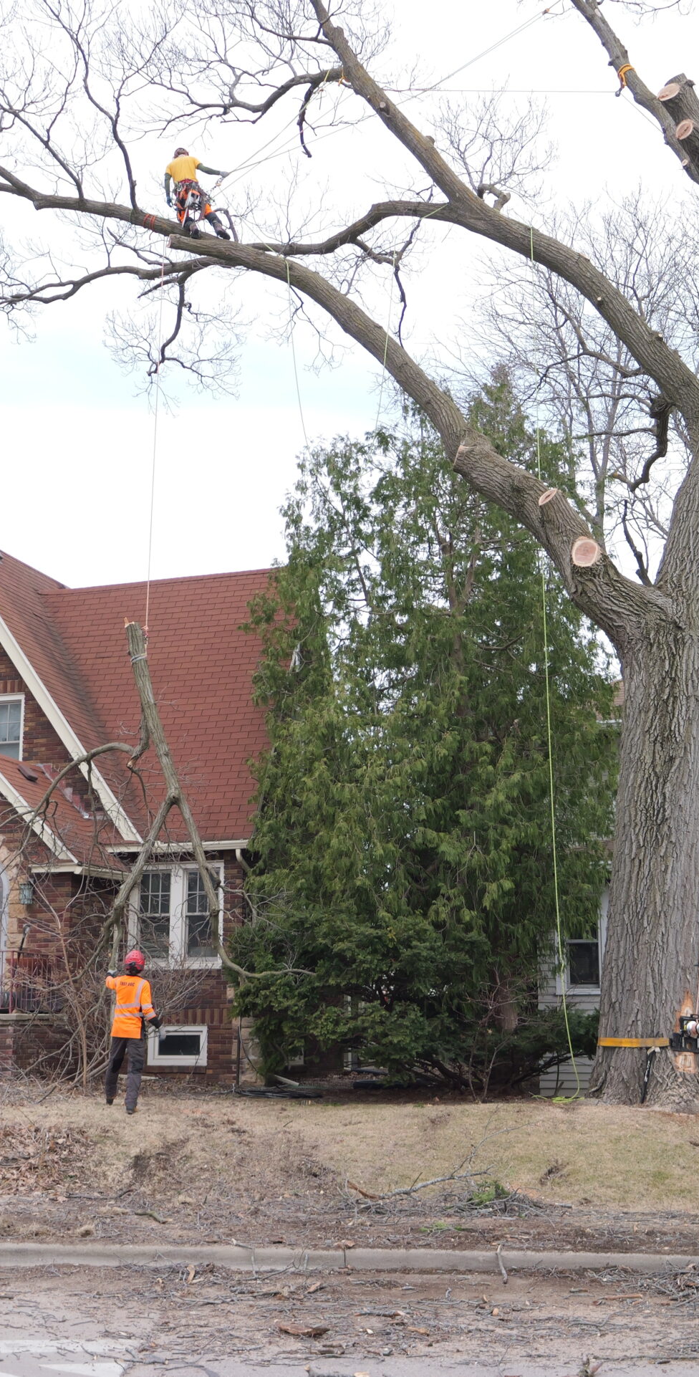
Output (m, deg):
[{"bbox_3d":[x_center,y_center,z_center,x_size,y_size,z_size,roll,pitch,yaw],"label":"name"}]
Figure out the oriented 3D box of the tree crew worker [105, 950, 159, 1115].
[{"bbox_3d":[-2.472,3.892,19.405,0.620,1.800,0.550,3,-13,-12],"label":"tree crew worker"}]

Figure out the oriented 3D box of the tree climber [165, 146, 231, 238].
[{"bbox_3d":[-2.160,-7.015,24.000,0.930,1.450,0.650,2,-13,-8],"label":"tree climber"}]

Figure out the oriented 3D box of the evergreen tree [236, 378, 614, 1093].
[{"bbox_3d":[1.006,0.385,23.376,5.100,9.940,4.400,0,-13,0],"label":"evergreen tree"}]

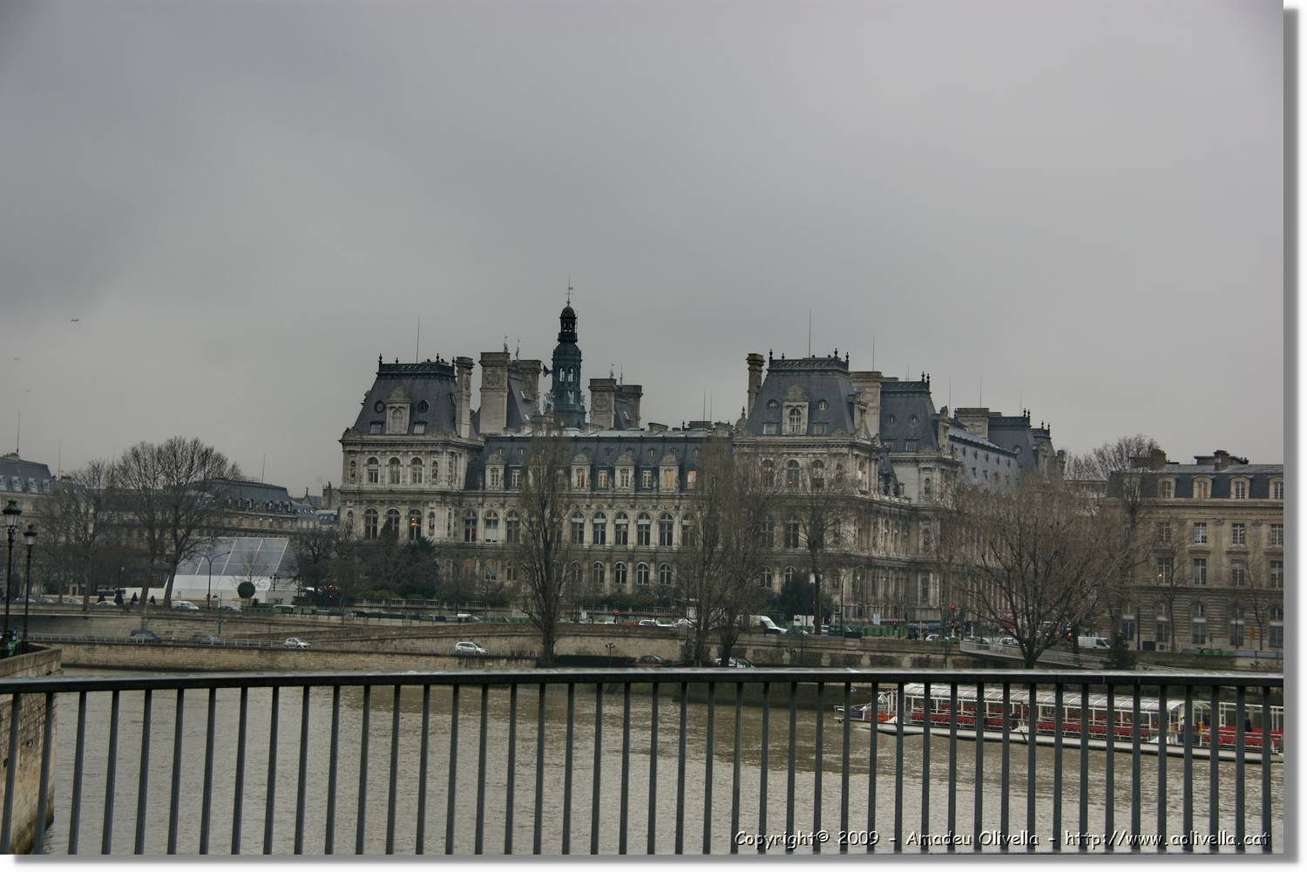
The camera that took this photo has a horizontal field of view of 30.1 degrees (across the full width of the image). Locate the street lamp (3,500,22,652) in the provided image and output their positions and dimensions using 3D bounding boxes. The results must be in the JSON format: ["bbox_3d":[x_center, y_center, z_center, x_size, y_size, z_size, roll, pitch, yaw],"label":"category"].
[{"bbox_3d":[-19.515,4.264,73.844,0.580,4.691,0.580,2,-4,0],"label":"street lamp"}]

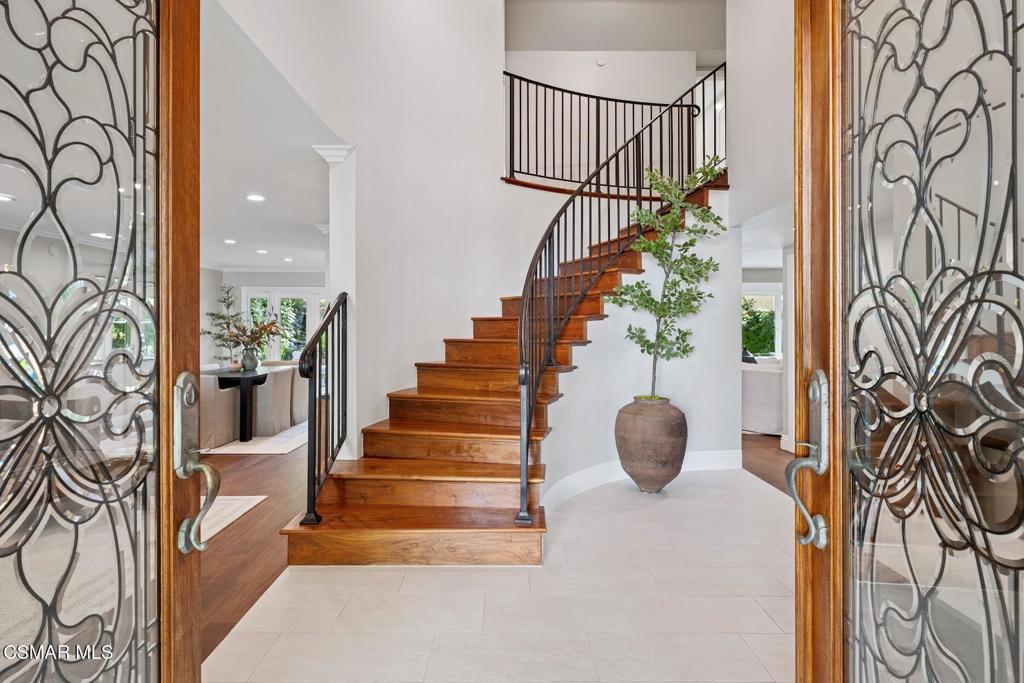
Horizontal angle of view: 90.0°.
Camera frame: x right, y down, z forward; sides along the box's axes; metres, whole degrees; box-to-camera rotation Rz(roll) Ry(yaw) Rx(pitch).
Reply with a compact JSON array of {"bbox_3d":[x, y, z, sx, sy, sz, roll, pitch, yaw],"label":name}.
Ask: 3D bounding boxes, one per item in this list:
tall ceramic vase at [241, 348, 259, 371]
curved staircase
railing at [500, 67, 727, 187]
[{"bbox_3d":[-3.790,0.250,7.400,0.250,0.335,0.240,0,0,0],"label":"tall ceramic vase"},{"bbox_3d":[0.380,-0.650,4.100,3.150,3.650,2.950,0,0,0],"label":"curved staircase"},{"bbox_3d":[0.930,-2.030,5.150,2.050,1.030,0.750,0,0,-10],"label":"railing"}]

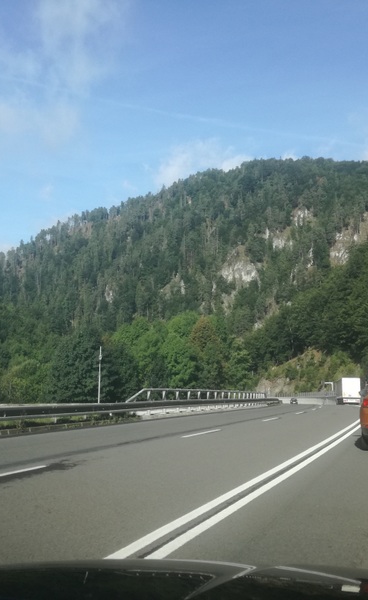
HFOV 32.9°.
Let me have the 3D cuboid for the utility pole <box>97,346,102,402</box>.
[{"bbox_3d":[-6.166,5.512,45.682,0.170,4.430,0.170,1,-8,0],"label":"utility pole"}]

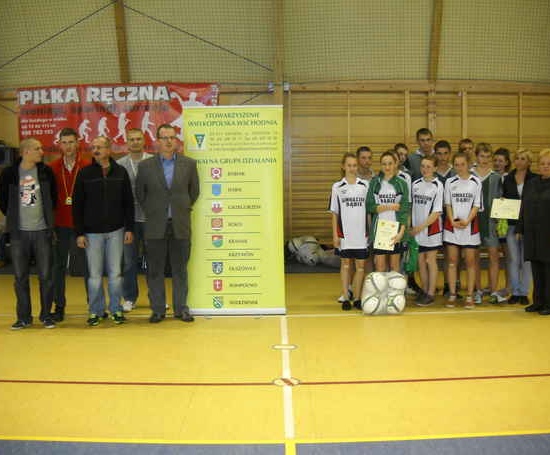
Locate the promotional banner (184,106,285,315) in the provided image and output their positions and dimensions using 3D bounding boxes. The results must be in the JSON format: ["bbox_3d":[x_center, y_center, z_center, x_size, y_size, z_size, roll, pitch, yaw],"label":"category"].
[{"bbox_3d":[-0.400,-0.172,6.650,0.970,2.064,0.200,0,4,3],"label":"promotional banner"}]

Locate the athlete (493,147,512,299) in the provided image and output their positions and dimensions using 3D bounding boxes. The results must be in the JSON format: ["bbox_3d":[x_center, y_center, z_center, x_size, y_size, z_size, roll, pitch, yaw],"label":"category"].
[{"bbox_3d":[2.489,-0.046,7.297,0.440,1.653,0.280,0,4,16],"label":"athlete"}]

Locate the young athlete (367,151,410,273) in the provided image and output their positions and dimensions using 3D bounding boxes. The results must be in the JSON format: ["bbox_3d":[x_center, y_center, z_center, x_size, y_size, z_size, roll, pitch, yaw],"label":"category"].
[{"bbox_3d":[1.145,0.032,6.692,0.460,1.562,0.320,0,6,6],"label":"young athlete"}]

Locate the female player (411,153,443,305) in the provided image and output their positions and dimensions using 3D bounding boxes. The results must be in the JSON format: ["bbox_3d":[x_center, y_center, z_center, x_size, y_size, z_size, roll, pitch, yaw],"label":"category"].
[{"bbox_3d":[1.577,0.029,6.823,0.400,1.546,0.320,3,7,33],"label":"female player"}]

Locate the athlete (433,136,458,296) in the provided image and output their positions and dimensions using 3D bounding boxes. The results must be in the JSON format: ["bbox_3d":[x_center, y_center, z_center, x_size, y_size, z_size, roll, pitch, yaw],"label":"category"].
[{"bbox_3d":[1.824,-0.081,7.116,0.460,1.686,0.300,0,6,10],"label":"athlete"}]

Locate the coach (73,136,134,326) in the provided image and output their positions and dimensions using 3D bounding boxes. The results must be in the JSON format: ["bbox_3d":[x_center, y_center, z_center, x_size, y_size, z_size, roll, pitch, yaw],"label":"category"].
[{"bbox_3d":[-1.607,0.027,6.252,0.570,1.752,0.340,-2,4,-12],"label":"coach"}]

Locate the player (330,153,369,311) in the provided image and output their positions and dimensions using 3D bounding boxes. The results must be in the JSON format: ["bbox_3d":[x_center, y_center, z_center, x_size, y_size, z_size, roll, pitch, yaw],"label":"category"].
[{"bbox_3d":[0.757,0.037,6.721,0.420,1.579,0.280,0,6,4],"label":"player"}]

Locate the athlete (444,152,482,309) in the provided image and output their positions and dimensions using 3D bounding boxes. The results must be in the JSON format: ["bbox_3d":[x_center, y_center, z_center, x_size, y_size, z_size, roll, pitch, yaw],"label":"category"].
[{"bbox_3d":[1.933,0.029,6.843,0.430,1.581,0.300,0,4,14],"label":"athlete"}]

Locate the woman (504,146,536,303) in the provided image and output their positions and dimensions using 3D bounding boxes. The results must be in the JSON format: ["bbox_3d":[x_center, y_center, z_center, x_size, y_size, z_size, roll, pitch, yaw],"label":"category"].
[{"bbox_3d":[2.609,-0.012,7.015,0.470,1.621,0.300,1,4,22],"label":"woman"}]

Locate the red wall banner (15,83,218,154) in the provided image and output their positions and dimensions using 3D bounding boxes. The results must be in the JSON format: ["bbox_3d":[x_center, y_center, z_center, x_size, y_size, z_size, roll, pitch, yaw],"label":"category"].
[{"bbox_3d":[-2.206,-1.524,9.350,2.860,0.970,0.040,-1,6,0],"label":"red wall banner"}]

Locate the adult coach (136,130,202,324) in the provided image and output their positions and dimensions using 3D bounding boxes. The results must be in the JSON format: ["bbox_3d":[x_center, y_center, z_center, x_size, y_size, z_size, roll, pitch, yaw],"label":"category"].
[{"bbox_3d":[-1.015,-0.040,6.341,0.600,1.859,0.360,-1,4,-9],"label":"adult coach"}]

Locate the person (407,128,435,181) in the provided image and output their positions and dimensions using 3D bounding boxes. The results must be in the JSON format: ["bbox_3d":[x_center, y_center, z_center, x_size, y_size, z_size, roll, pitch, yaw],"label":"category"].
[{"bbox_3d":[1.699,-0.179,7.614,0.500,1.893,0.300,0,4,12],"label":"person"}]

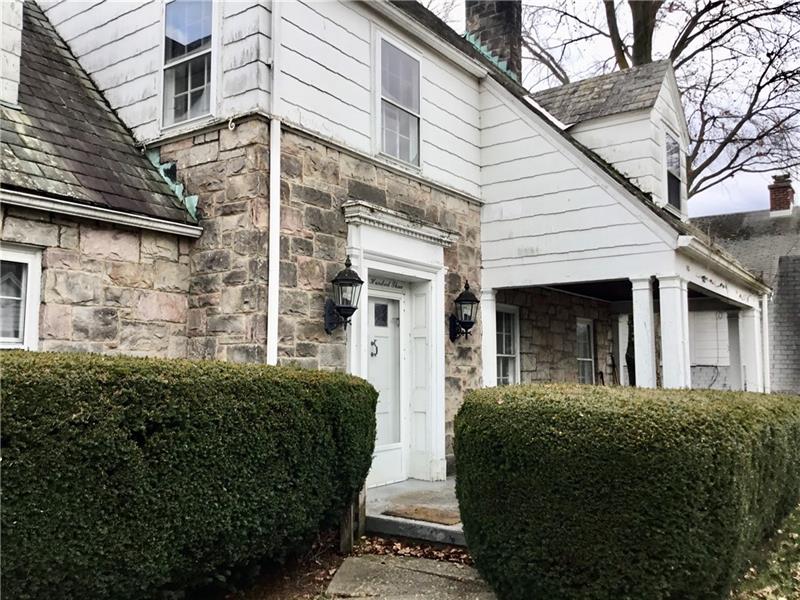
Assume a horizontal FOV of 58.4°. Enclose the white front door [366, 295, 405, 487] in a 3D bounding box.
[{"bbox_3d":[-0.243,0.961,7.778,0.079,2.059,0.985,-4,-7,35],"label":"white front door"}]

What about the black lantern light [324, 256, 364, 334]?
[{"bbox_3d":[-0.500,-0.036,6.667,0.355,0.709,0.286,-4,-7,35],"label":"black lantern light"}]

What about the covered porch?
[{"bbox_3d":[3.748,1.016,10.648,2.640,2.738,5.664,-4,-7,35],"label":"covered porch"}]

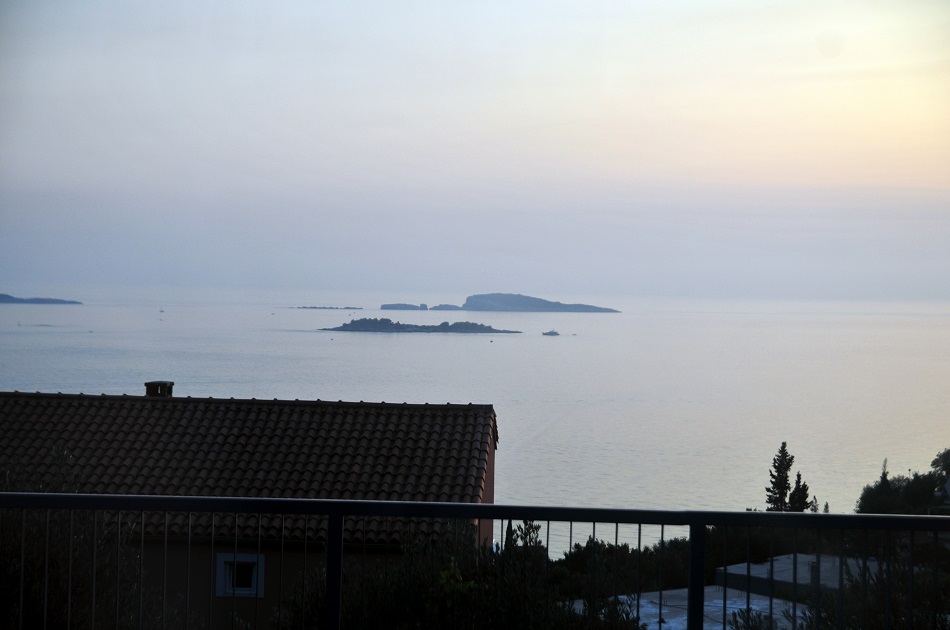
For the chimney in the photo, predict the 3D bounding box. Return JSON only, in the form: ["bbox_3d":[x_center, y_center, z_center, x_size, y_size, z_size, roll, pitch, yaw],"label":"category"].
[{"bbox_3d":[-5.918,1.503,33.104,0.460,0.500,0.460,1,1,4],"label":"chimney"}]

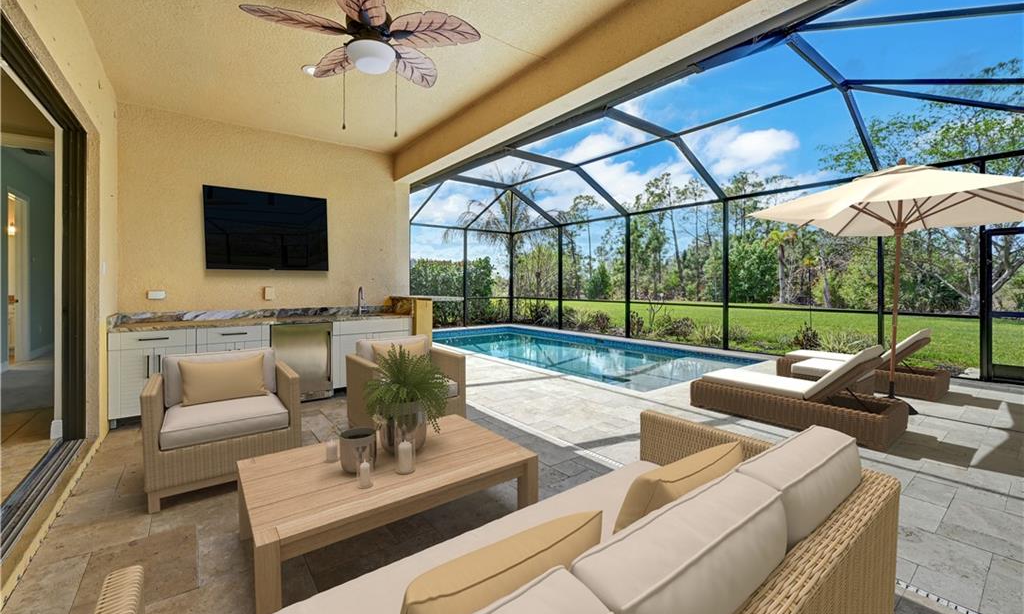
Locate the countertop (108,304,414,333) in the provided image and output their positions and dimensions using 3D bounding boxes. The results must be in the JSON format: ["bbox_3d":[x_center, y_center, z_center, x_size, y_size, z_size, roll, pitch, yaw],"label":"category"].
[{"bbox_3d":[-2.587,0.097,4.529,2.790,0.152,0.636,-2,4,-36],"label":"countertop"}]

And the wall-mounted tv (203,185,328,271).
[{"bbox_3d":[-2.801,-0.873,4.628,1.217,0.894,0.060,-2,4,-36],"label":"wall-mounted tv"}]

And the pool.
[{"bbox_3d":[0.782,1.076,8.757,3.750,0.500,7.258,-2,4,-39],"label":"pool"}]

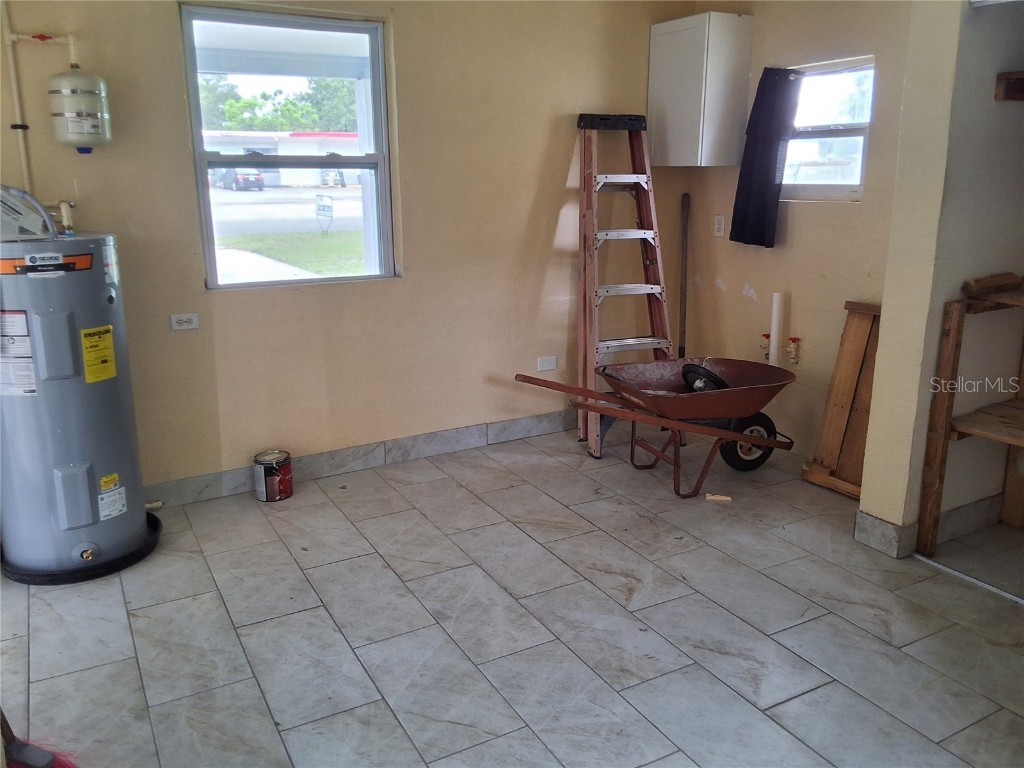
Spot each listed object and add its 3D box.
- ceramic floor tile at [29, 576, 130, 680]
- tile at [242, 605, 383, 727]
[{"bbox_3d":[-1.470,0.819,2.816,0.301,0.010,0.604,-8,17,-28],"label":"ceramic floor tile"},{"bbox_3d":[-0.658,0.886,2.637,0.305,0.010,0.611,-8,17,-28],"label":"tile"}]

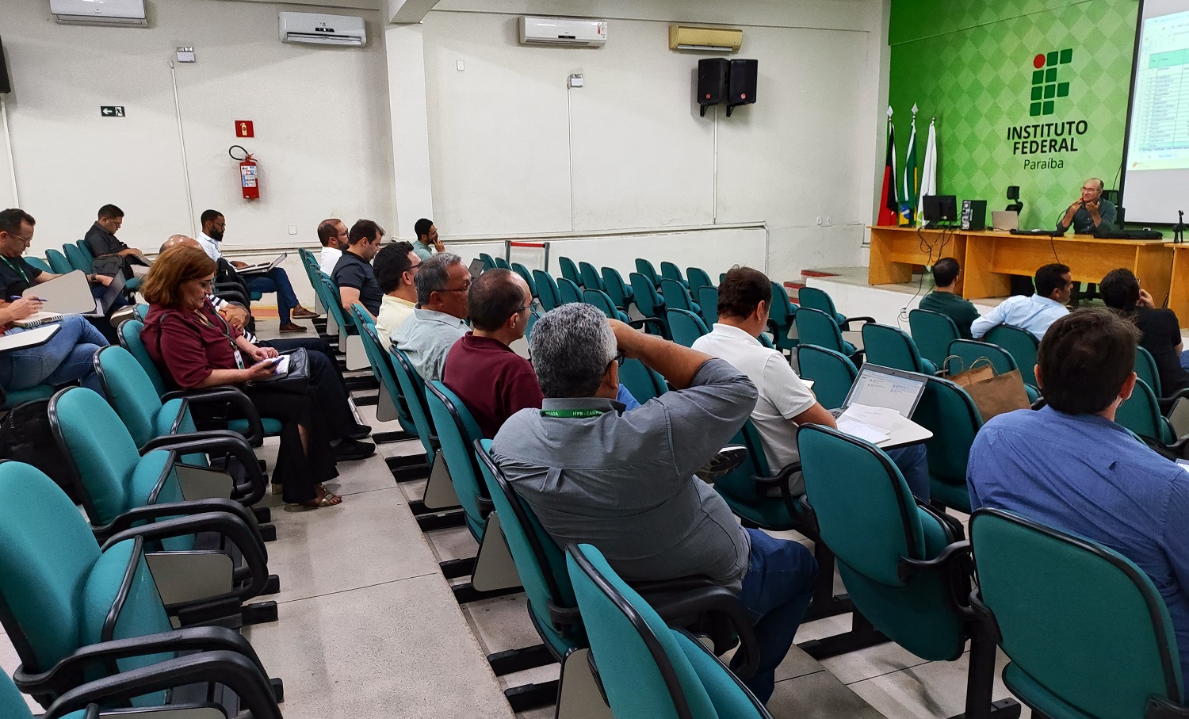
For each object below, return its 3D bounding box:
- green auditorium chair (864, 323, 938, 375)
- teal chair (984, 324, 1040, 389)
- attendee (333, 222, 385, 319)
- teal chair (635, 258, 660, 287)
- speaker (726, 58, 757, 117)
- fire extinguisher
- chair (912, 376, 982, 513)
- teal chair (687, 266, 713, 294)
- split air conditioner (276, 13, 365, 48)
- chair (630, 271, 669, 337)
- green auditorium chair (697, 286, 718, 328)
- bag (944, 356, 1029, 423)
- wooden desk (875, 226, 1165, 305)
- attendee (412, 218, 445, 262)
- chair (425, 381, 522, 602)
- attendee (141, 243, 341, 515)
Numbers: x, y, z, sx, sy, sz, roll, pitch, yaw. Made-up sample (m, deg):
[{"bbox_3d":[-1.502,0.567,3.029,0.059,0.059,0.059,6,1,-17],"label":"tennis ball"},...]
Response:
[{"bbox_3d":[1.942,0.211,5.035,0.540,0.841,0.610,-6,13,-22],"label":"green auditorium chair"},{"bbox_3d":[2.975,0.217,5.491,0.570,0.860,0.660,-6,13,-22],"label":"teal chair"},{"bbox_3d":[-1.452,-0.329,5.878,0.780,1.310,0.520,-6,13,-21],"label":"attendee"},{"bbox_3d":[0.869,-0.864,10.843,0.550,0.920,0.650,-6,13,-22],"label":"teal chair"},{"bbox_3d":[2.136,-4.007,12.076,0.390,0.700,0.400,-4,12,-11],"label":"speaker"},{"bbox_3d":[-4.288,-2.288,10.105,0.290,0.650,0.180,-6,13,-22],"label":"fire extinguisher"},{"bbox_3d":[1.625,0.464,3.509,0.570,0.870,0.620,-6,13,-21],"label":"chair"},{"bbox_3d":[1.341,-0.589,9.192,0.540,0.841,0.610,-6,13,-22],"label":"teal chair"},{"bbox_3d":[-3.320,-4.041,10.134,0.988,0.320,0.230,-6,13,-21],"label":"split air conditioner"},{"bbox_3d":[0.719,-0.419,8.359,0.570,0.860,0.660,-6,13,-22],"label":"chair"},{"bbox_3d":[1.247,-0.166,7.101,0.570,0.860,0.660,-6,13,-22],"label":"green auditorium chair"},{"bbox_3d":[1.735,0.209,3.669,0.330,0.440,0.170,-6,13,-21],"label":"bag"},{"bbox_3d":[4.675,-1.064,9.419,0.780,0.760,3.760,-6,13,-22],"label":"wooden desk"},{"bbox_3d":[-1.508,-0.888,8.806,0.900,1.237,0.520,-6,13,-22],"label":"attendee"},{"bbox_3d":[-0.228,0.512,2.847,0.570,0.860,0.660,-6,13,-22],"label":"chair"},{"bbox_3d":[-1.586,0.091,3.741,0.760,1.220,0.520,-5,12,-17],"label":"attendee"}]

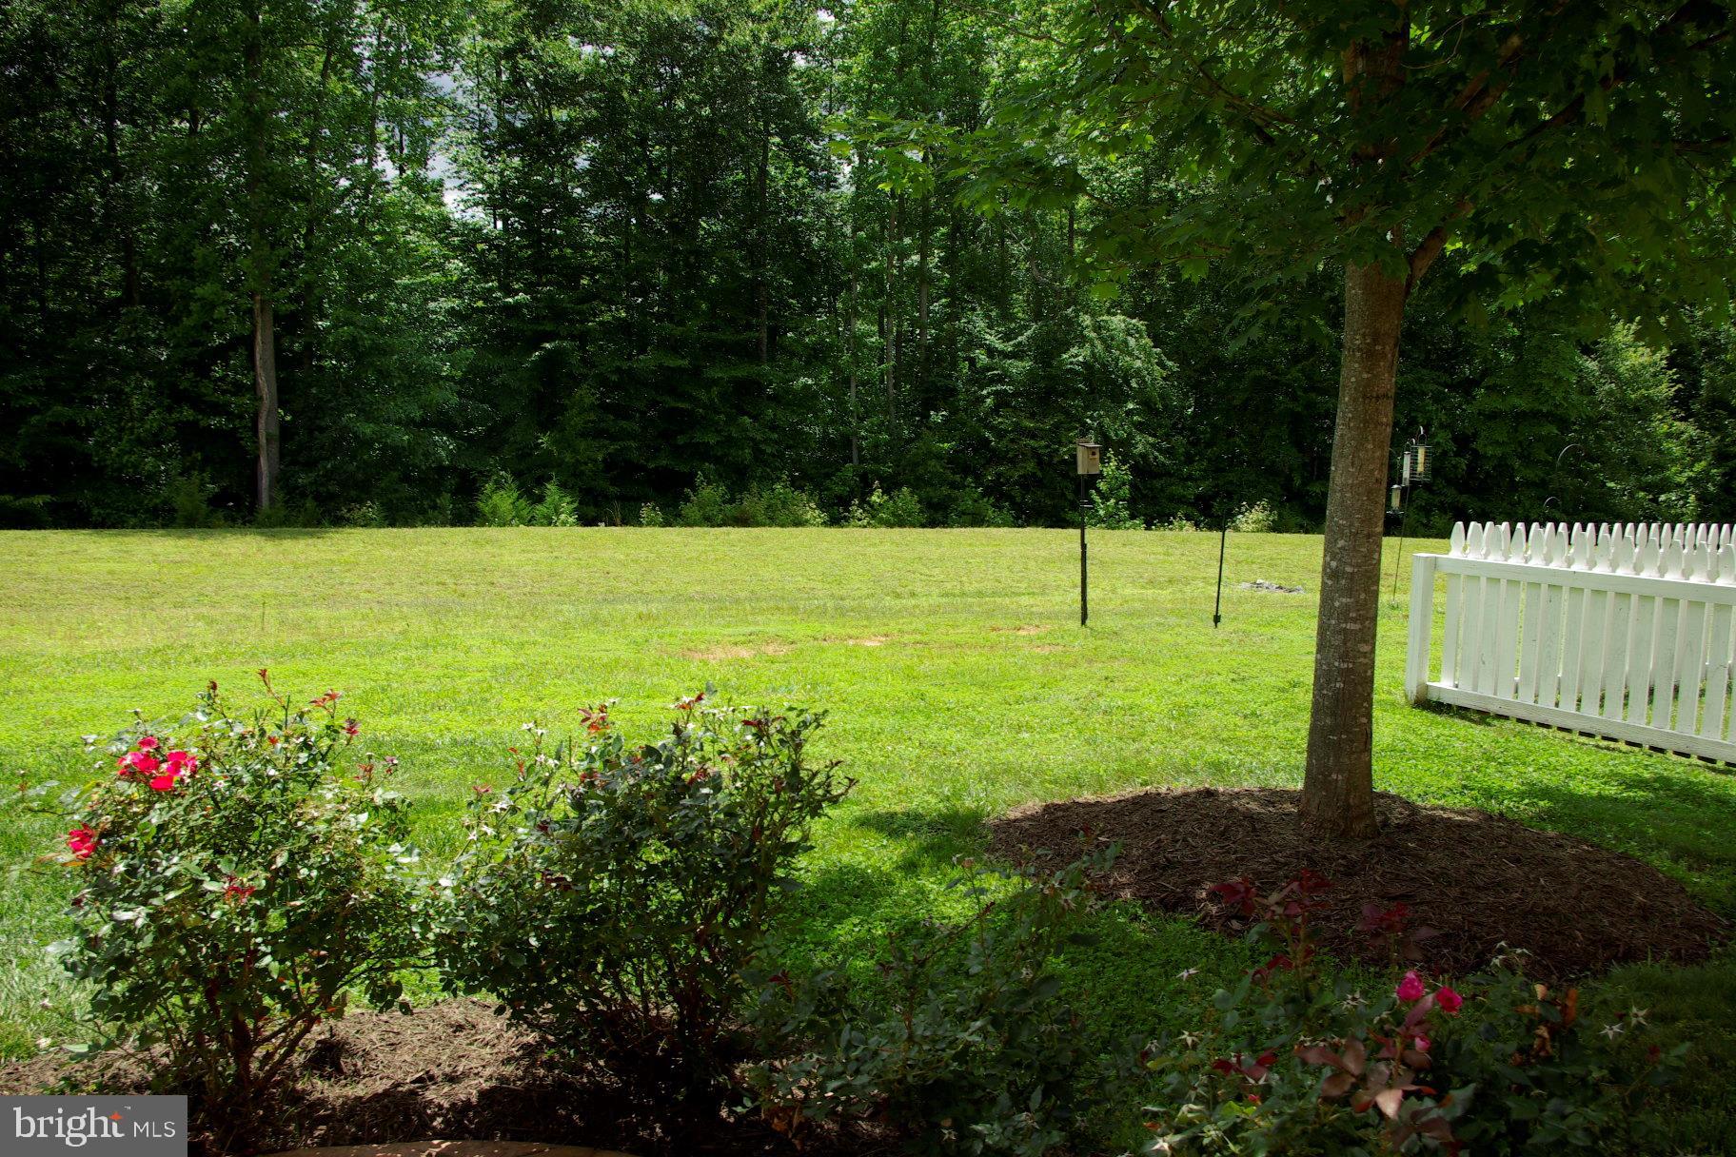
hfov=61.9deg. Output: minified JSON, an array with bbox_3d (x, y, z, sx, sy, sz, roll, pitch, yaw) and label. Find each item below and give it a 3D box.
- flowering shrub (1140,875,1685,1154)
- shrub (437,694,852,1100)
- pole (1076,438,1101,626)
[{"bbox_3d":[0.940,0.982,2.545,0.920,0.880,0.850,0,6,0],"label":"flowering shrub"},{"bbox_3d":[-0.560,0.794,3.732,1.030,0.990,0.950,0,6,0],"label":"shrub"},{"bbox_3d":[1.840,-0.396,12.232,0.140,1.580,0.170,-5,8,-37],"label":"pole"}]

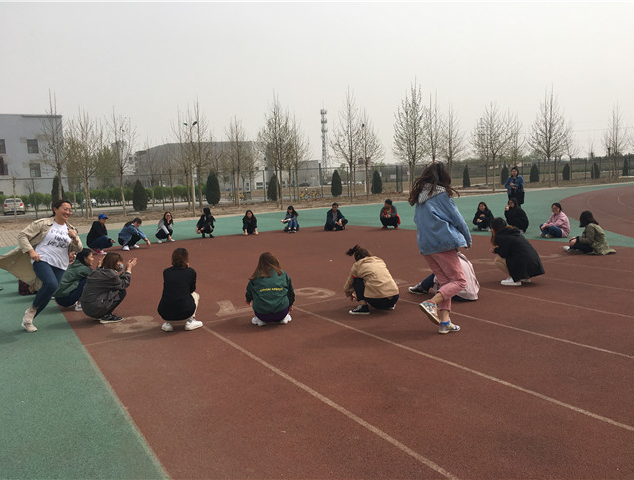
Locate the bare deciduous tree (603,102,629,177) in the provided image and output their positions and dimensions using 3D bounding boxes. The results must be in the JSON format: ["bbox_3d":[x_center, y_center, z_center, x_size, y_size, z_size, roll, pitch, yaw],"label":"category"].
[{"bbox_3d":[30.140,-9.904,53.675,2.500,7.500,2.500,-3,7,0],"label":"bare deciduous tree"}]

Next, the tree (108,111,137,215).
[{"bbox_3d":[-11.274,-4.420,31.000,1.800,6.100,1.800,-3,6,0],"label":"tree"}]

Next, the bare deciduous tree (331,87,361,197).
[{"bbox_3d":[2.049,-6.029,34.149,2.100,7.316,2.100,-3,6,0],"label":"bare deciduous tree"}]

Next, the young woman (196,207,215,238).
[{"bbox_3d":[-3.343,-0.538,16.150,0.500,0.930,0.600,0,7,20],"label":"young woman"}]

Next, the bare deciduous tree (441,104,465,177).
[{"bbox_3d":[10.194,-6.703,39.696,1.800,6.300,1.800,-3,7,0],"label":"bare deciduous tree"}]

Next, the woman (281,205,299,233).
[{"bbox_3d":[-0.815,-0.652,16.500,0.520,0.850,0.720,-2,6,9],"label":"woman"}]

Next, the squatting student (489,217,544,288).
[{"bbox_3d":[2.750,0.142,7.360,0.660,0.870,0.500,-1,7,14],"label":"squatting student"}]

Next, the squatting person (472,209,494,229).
[{"bbox_3d":[4.301,-0.592,13.784,0.500,0.700,0.550,-1,7,14],"label":"squatting person"}]

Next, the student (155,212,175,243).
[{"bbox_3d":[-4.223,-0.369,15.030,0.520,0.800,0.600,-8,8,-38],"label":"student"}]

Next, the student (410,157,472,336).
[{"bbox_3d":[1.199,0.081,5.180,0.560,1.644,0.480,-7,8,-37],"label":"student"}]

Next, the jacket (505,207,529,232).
[{"bbox_3d":[4.931,-0.543,13.094,0.520,0.620,0.500,-7,8,-30],"label":"jacket"}]

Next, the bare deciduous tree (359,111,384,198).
[{"bbox_3d":[3.635,-5.771,36.162,1.750,5.900,1.750,-3,7,0],"label":"bare deciduous tree"}]

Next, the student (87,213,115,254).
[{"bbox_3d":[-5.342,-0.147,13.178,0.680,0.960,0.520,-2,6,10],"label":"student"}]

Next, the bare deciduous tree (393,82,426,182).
[{"bbox_3d":[6.288,-6.690,36.303,2.400,7.751,2.400,-2,6,10],"label":"bare deciduous tree"}]

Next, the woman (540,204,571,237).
[{"bbox_3d":[5.537,-0.486,12.500,0.620,0.820,0.580,-8,8,-38],"label":"woman"}]

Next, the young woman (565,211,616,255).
[{"bbox_3d":[4.913,-0.163,9.643,0.840,0.740,0.600,-1,7,16],"label":"young woman"}]

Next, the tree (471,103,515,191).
[{"bbox_3d":[14.154,-7.366,43.000,3.300,7.000,3.300,-3,6,0],"label":"tree"}]

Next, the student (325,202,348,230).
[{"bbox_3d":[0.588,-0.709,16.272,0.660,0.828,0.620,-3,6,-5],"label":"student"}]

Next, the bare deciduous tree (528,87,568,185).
[{"bbox_3d":[19.265,-8.461,44.333,3.100,8.261,3.100,0,7,23],"label":"bare deciduous tree"}]

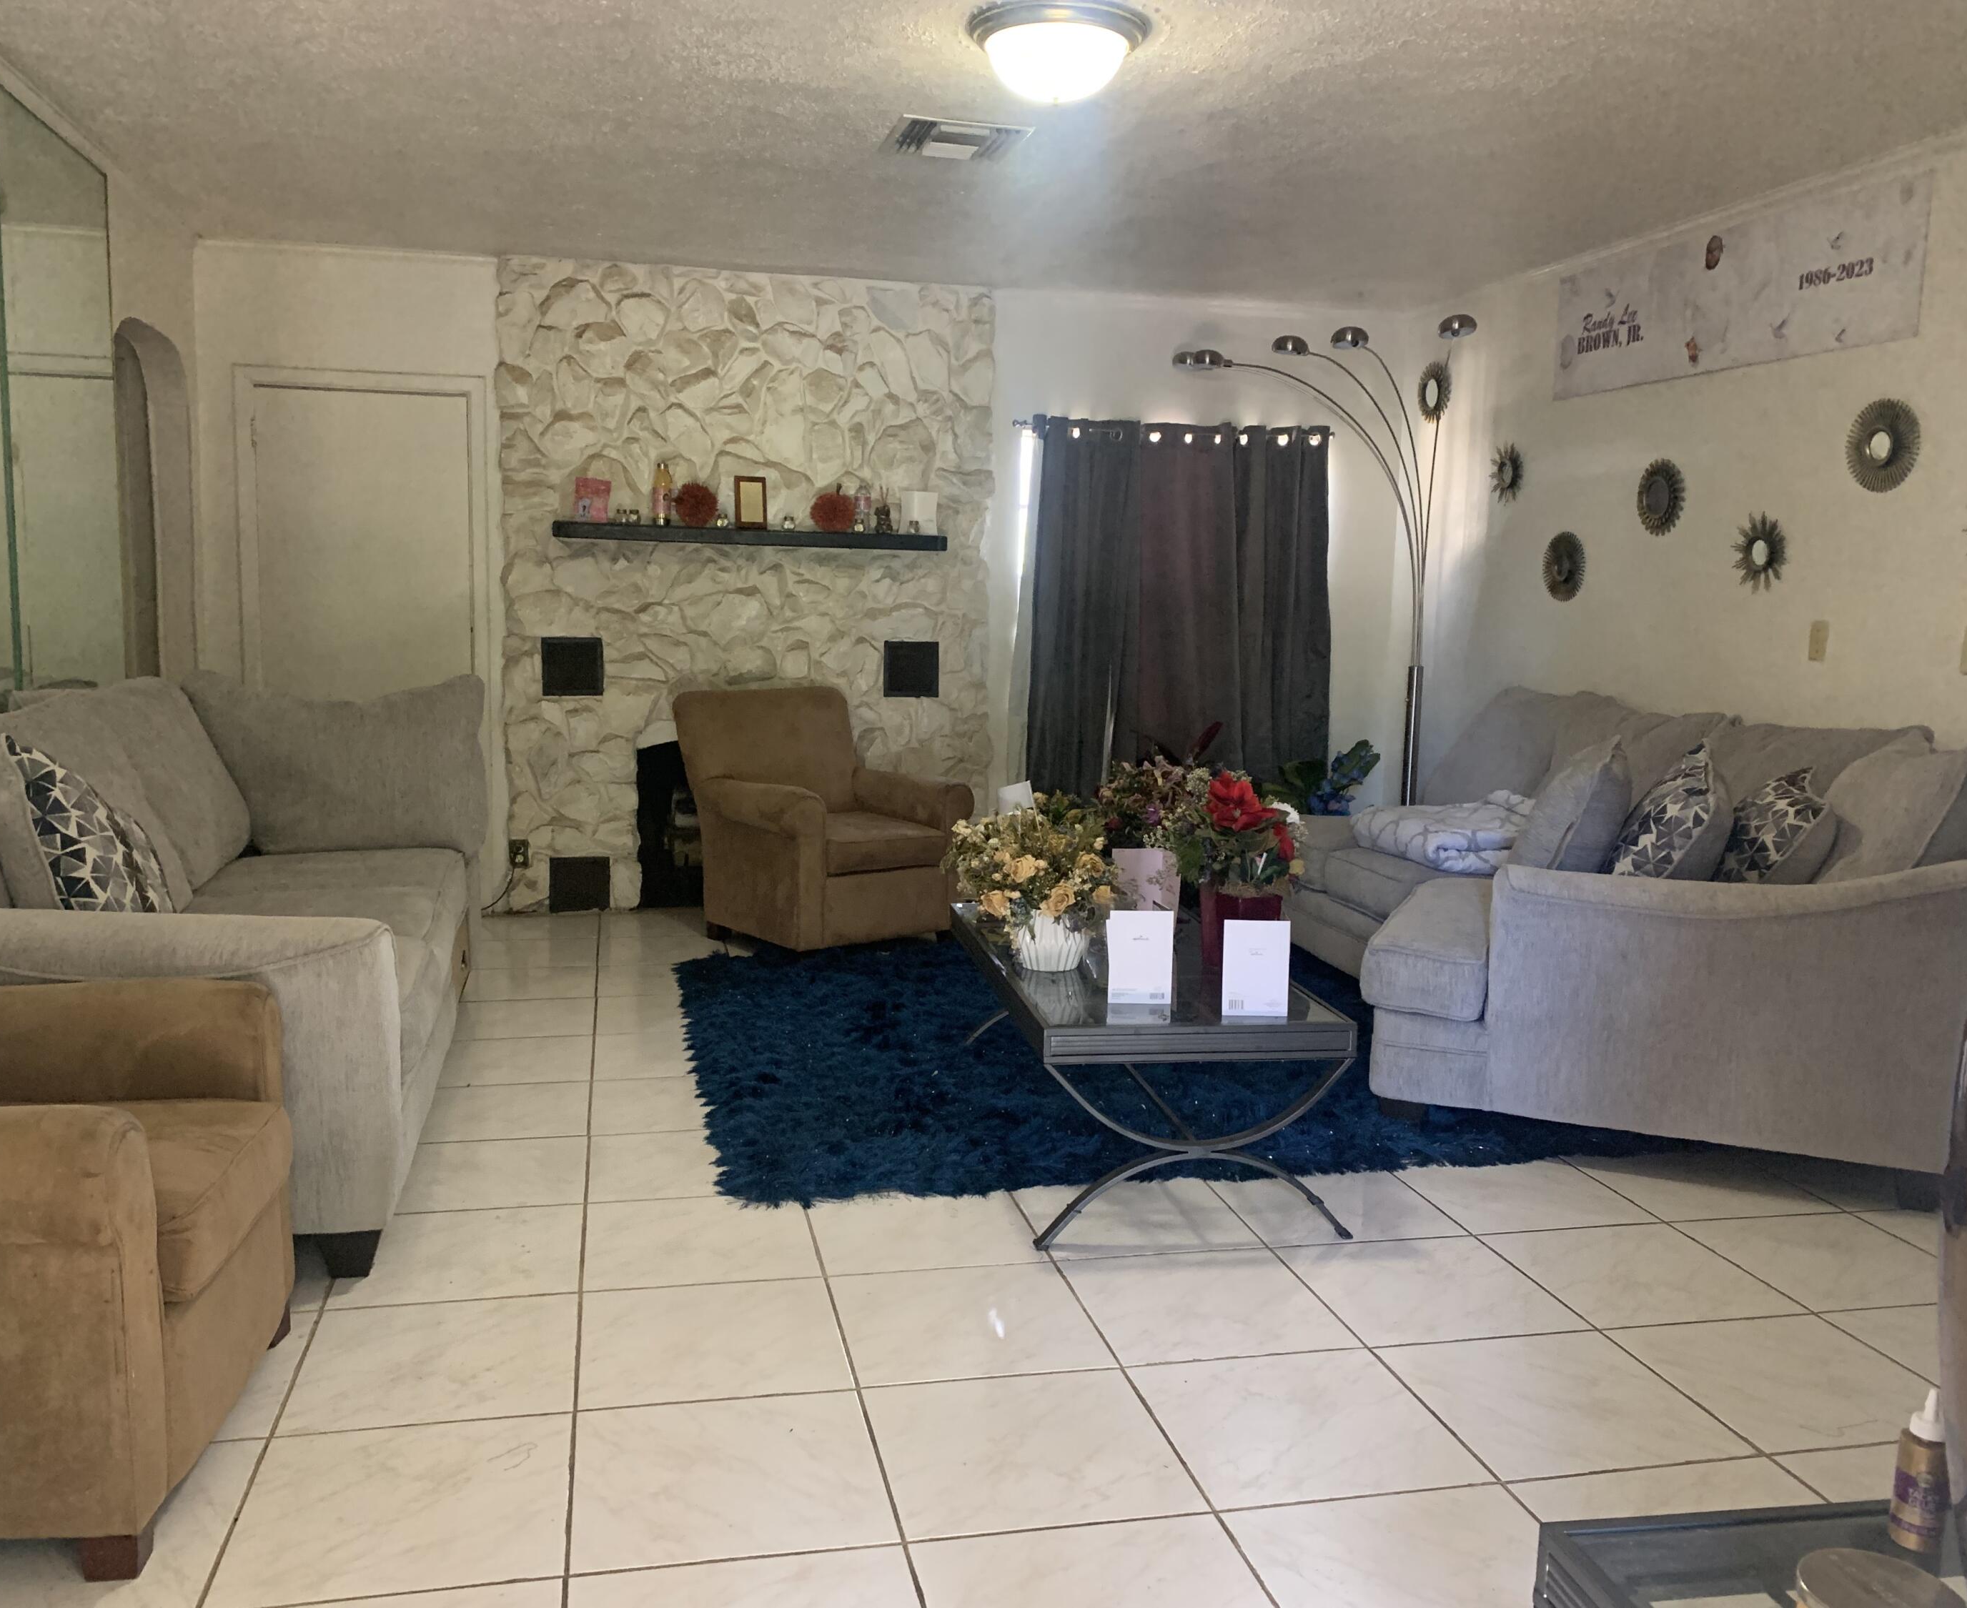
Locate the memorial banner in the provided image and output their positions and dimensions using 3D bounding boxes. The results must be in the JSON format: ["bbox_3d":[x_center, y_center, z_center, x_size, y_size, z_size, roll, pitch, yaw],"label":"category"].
[{"bbox_3d":[2.216,-1.522,4.900,0.020,0.419,1.536,-1,7,-17],"label":"memorial banner"}]

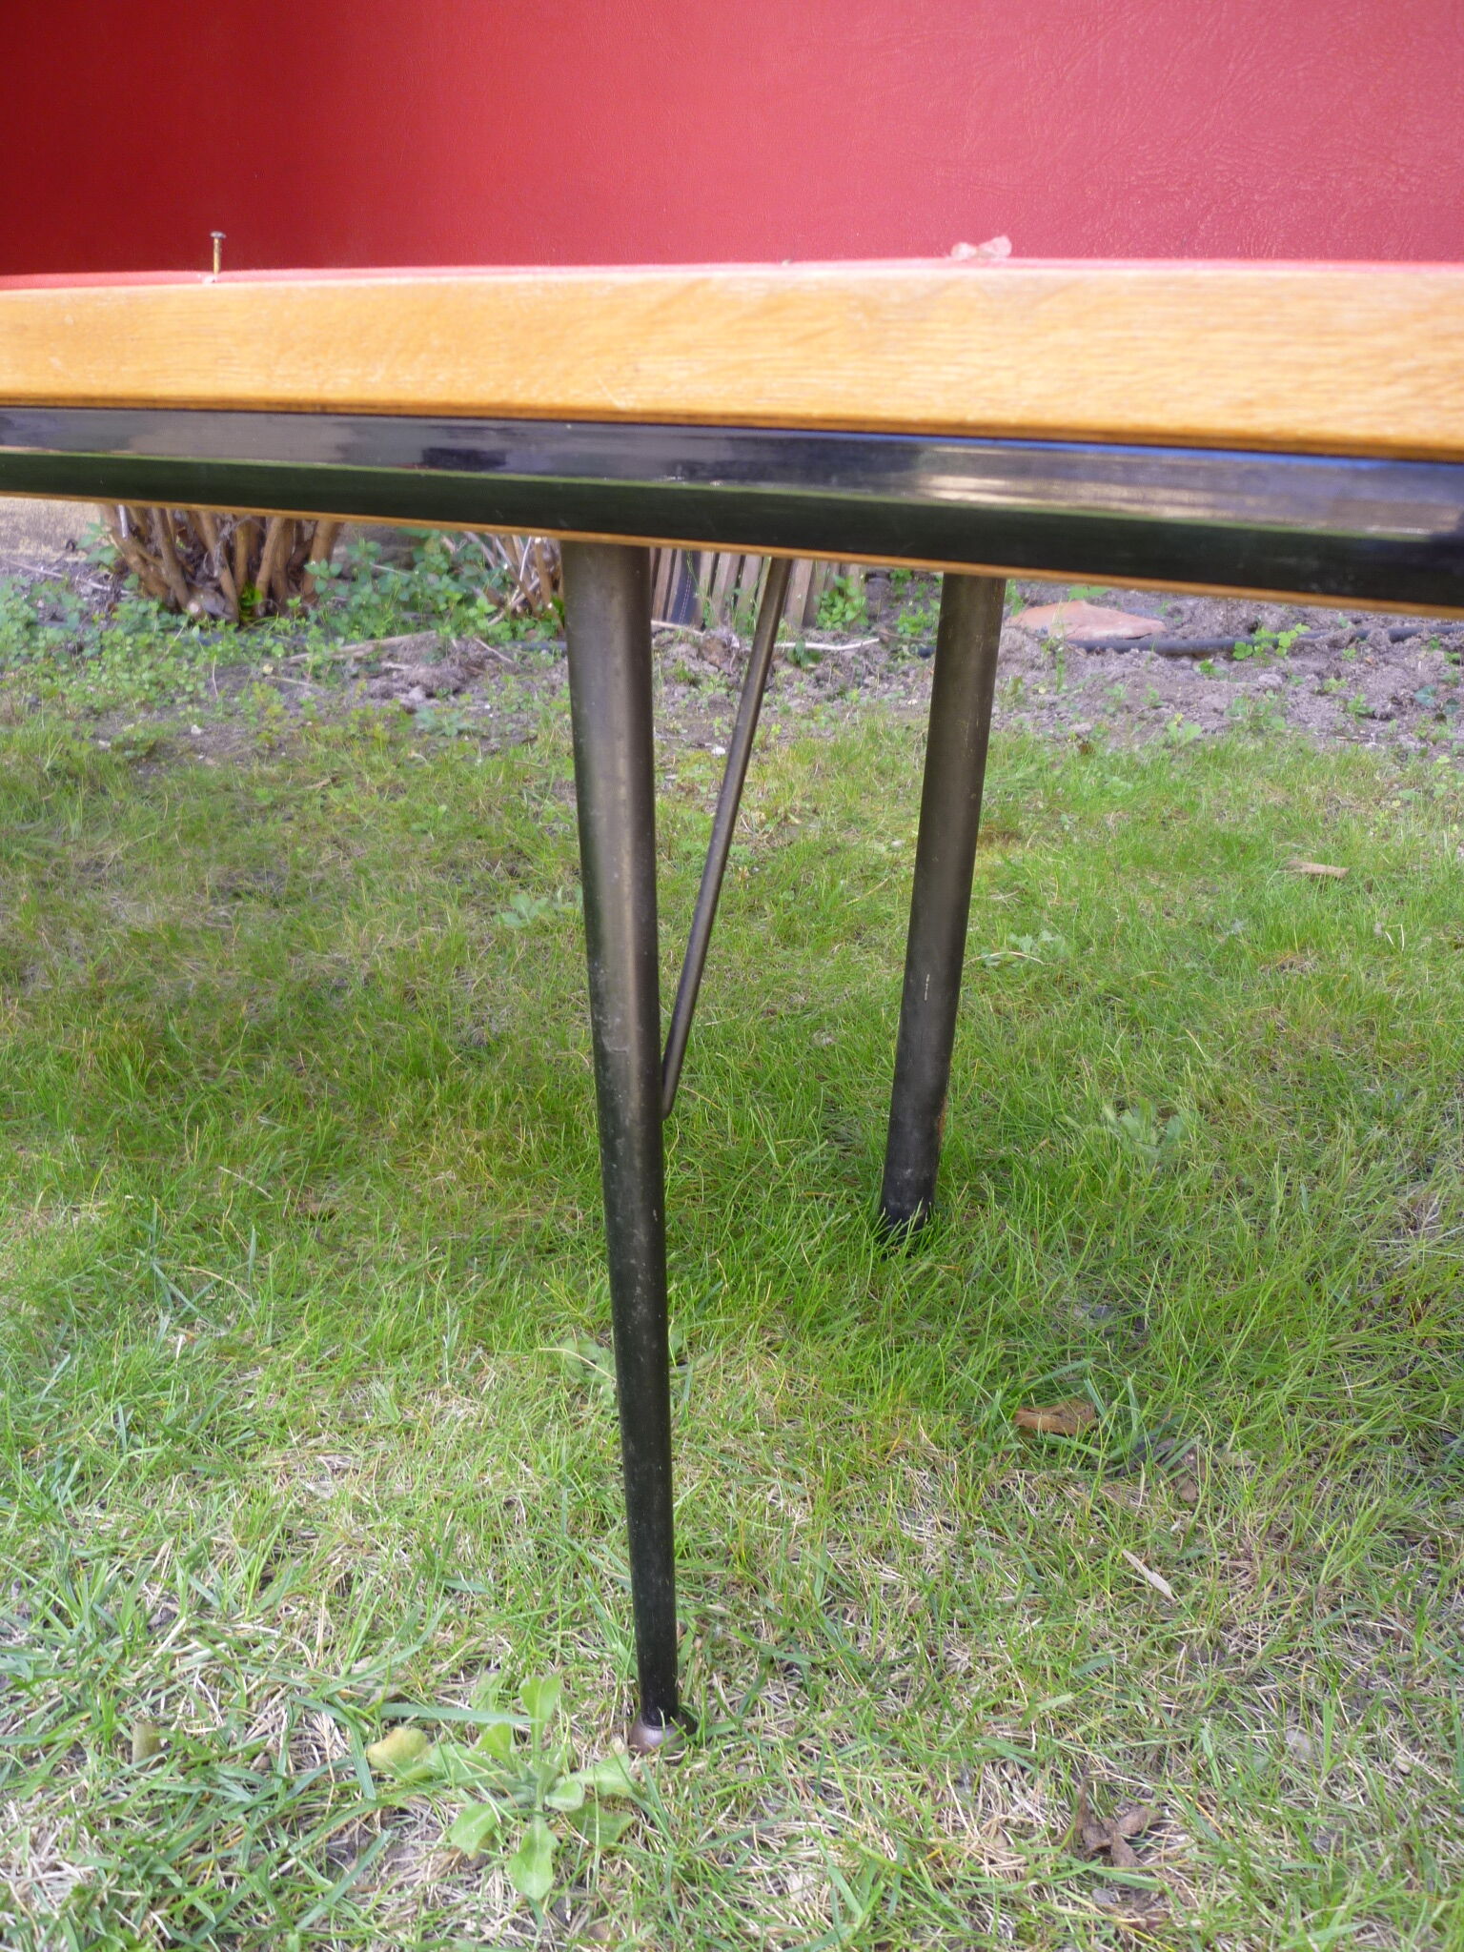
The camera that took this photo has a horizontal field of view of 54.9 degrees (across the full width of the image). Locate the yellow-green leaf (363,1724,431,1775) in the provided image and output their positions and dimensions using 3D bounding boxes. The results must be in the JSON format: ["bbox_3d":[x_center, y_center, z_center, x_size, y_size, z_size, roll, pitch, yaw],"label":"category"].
[{"bbox_3d":[-0.166,0.384,0.699,0.034,0.014,0.023,-1,29,0],"label":"yellow-green leaf"}]

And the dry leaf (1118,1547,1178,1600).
[{"bbox_3d":[0.230,0.332,0.782,0.009,0.007,0.037,-19,33,-30],"label":"dry leaf"}]

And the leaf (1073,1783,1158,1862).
[{"bbox_3d":[0.180,0.398,0.662,0.037,0.016,0.033,-1,29,0],"label":"leaf"}]

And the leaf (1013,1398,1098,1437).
[{"bbox_3d":[0.202,0.275,0.880,0.050,0.014,0.026,-1,29,0],"label":"leaf"}]

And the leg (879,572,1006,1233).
[{"bbox_3d":[0.136,-0.050,0.923,0.039,0.563,0.039,1,28,-1],"label":"leg"}]

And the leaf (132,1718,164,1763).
[{"bbox_3d":[-0.293,0.384,0.707,0.014,0.010,0.020,-1,29,0],"label":"leaf"}]

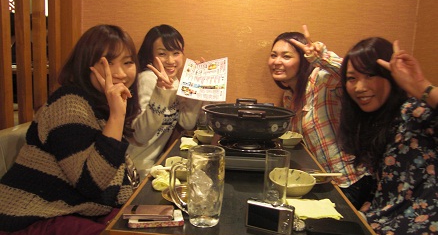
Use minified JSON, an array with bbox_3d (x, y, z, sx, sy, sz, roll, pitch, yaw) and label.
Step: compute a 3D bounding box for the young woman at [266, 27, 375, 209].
[{"bbox_3d":[0.410,0.234,1.452,0.750,1.220,0.620,-4,11,-35],"label":"young woman"}]

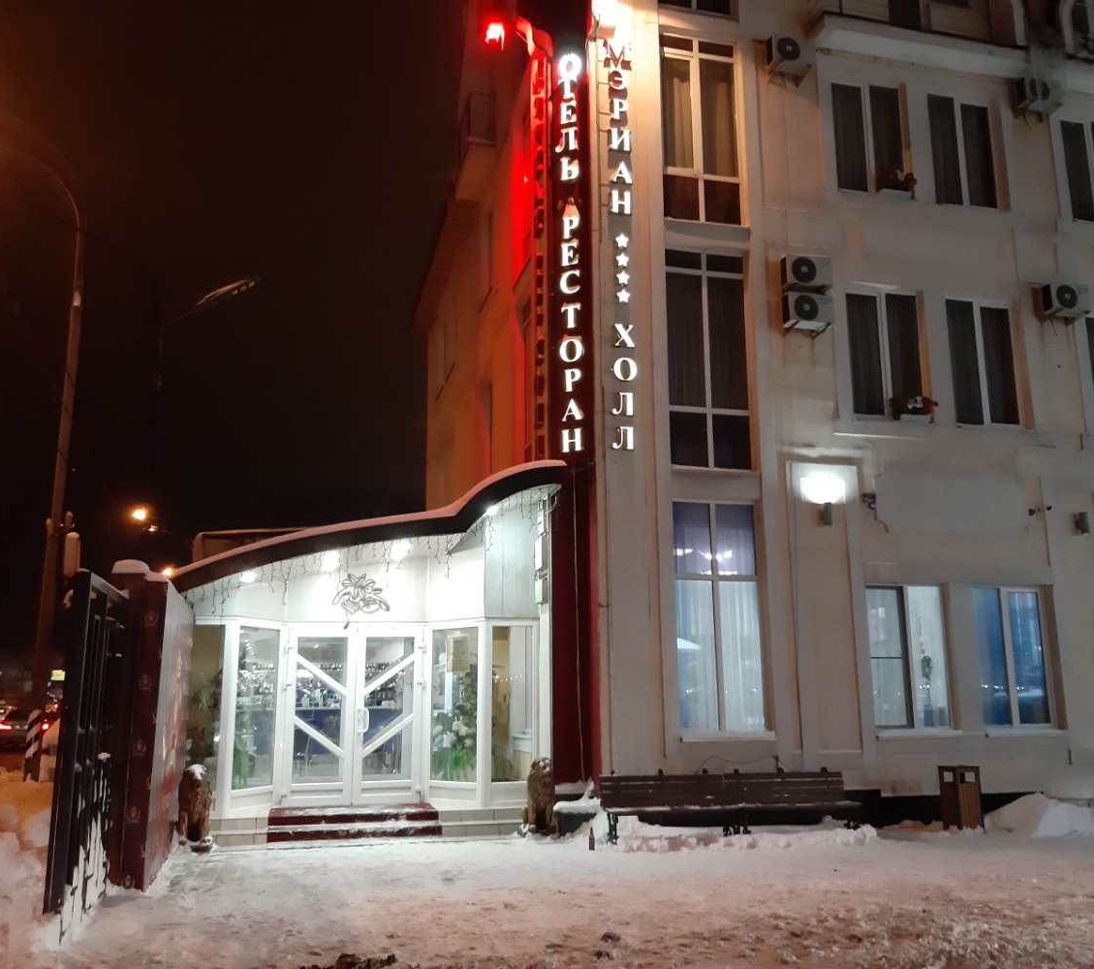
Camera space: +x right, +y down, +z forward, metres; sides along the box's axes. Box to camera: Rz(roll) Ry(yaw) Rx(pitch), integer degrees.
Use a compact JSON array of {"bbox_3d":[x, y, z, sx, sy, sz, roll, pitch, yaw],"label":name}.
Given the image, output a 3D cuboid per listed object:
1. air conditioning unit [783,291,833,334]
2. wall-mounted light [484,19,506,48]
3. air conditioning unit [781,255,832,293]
[{"bbox_3d":[3.581,-2.376,13.862,0.677,0.410,0.240,3,-12,-14],"label":"air conditioning unit"},{"bbox_3d":[-0.747,-6.449,14.430,0.310,0.370,0.260,-1,-12,5],"label":"wall-mounted light"},{"bbox_3d":[3.586,-2.913,13.971,0.694,0.416,0.240,3,-12,-14],"label":"air conditioning unit"}]

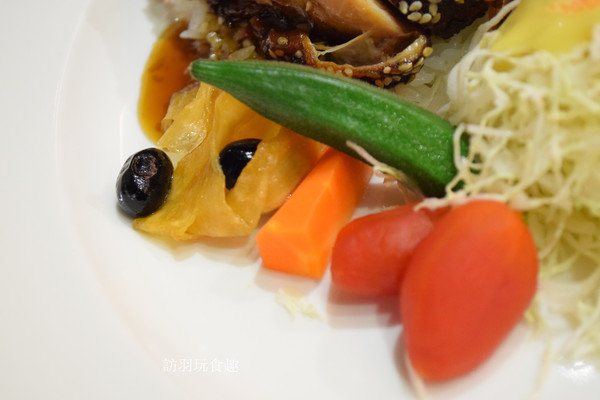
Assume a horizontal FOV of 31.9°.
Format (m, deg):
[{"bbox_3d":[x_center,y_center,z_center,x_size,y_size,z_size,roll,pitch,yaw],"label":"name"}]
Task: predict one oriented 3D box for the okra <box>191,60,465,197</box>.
[{"bbox_3d":[0.007,-0.020,0.266,0.076,0.020,0.021,20,53,13],"label":"okra"}]

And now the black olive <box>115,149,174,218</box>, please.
[{"bbox_3d":[-0.040,-0.004,0.271,0.015,0.015,0.019,8,50,6],"label":"black olive"}]

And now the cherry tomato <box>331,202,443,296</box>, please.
[{"bbox_3d":[0.022,0.012,0.254,0.034,0.021,0.021,-25,55,-20],"label":"cherry tomato"}]

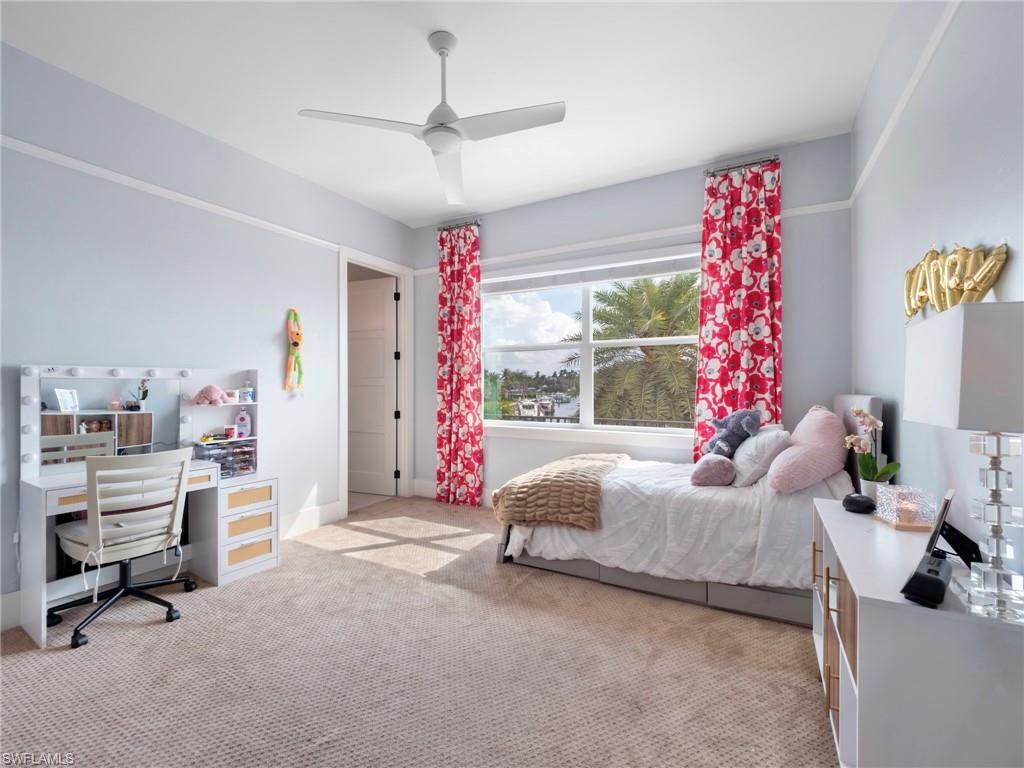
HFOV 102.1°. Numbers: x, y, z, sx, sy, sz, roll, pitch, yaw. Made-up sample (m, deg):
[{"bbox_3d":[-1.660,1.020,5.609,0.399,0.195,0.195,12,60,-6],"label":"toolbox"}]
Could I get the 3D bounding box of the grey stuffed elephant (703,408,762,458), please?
[{"bbox_3d":[1.523,0.352,2.860,0.340,0.350,0.280,0,0,6],"label":"grey stuffed elephant"}]

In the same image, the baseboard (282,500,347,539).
[{"bbox_3d":[-1.720,1.175,3.631,0.020,0.170,0.580,0,0,31],"label":"baseboard"}]

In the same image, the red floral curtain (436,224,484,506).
[{"bbox_3d":[-0.552,-0.181,4.316,0.570,2.870,0.130,0,0,27],"label":"red floral curtain"}]

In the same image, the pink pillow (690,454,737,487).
[{"bbox_3d":[1.323,0.565,2.720,0.270,0.210,0.250,0,0,27],"label":"pink pillow"}]

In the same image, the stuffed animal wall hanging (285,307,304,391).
[{"bbox_3d":[-1.793,-0.291,3.444,0.090,0.680,0.140,0,0,31],"label":"stuffed animal wall hanging"}]

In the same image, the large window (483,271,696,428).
[{"bbox_3d":[0.664,-0.297,3.844,2.160,1.380,0.100,0,0,27],"label":"large window"}]

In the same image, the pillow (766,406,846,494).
[{"bbox_3d":[1.759,0.394,2.536,0.420,0.490,0.560,0,0,27],"label":"pillow"}]

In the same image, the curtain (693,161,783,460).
[{"bbox_3d":[1.730,-0.193,3.178,0.580,2.870,0.130,0,0,27],"label":"curtain"}]

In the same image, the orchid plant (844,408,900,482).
[{"bbox_3d":[1.419,0.250,1.630,0.180,0.310,0.180,0,0,31],"label":"orchid plant"}]

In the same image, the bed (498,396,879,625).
[{"bbox_3d":[1.098,0.658,2.921,2.080,1.180,1.060,0,0,27],"label":"bed"}]

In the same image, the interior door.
[{"bbox_3d":[-1.614,0.032,4.747,0.710,2.430,0.045,0,0,20],"label":"interior door"}]

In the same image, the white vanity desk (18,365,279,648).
[{"bbox_3d":[-2.091,0.580,2.518,0.410,1.355,1.100,0,0,32],"label":"white vanity desk"}]

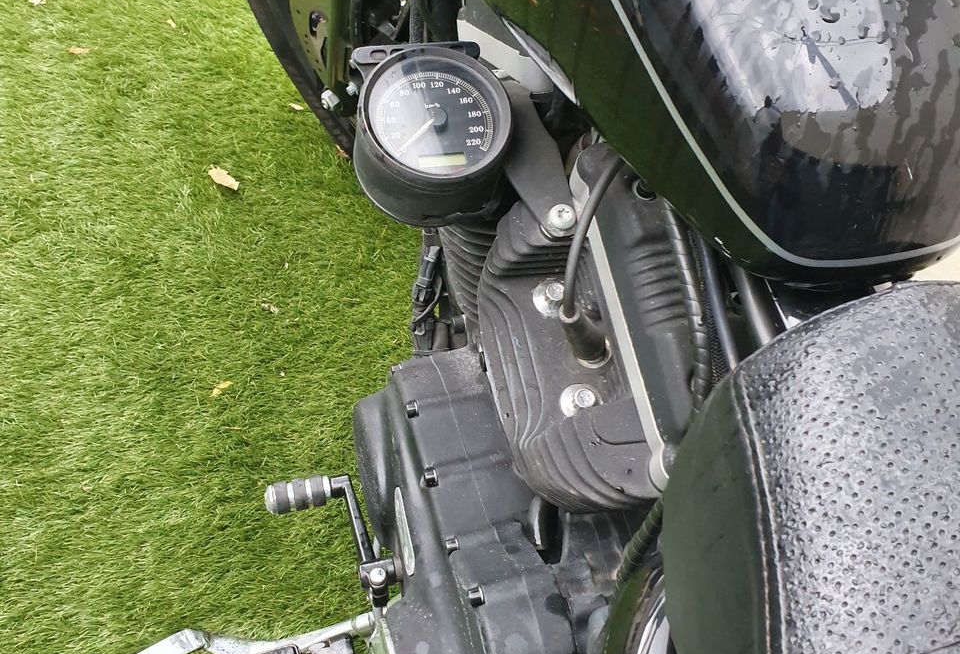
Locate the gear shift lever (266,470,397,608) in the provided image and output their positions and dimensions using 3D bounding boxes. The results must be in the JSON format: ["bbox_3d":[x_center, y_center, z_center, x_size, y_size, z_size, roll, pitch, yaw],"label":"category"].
[{"bbox_3d":[-0.139,0.197,0.895,0.105,0.050,0.130,-8,48,-14],"label":"gear shift lever"}]

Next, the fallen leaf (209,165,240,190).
[{"bbox_3d":[-0.414,-0.240,1.548,0.074,0.014,0.033,41,47,22],"label":"fallen leaf"}]

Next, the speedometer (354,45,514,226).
[{"bbox_3d":[-0.034,-0.133,0.668,0.104,0.072,0.104,0,72,-12],"label":"speedometer"}]

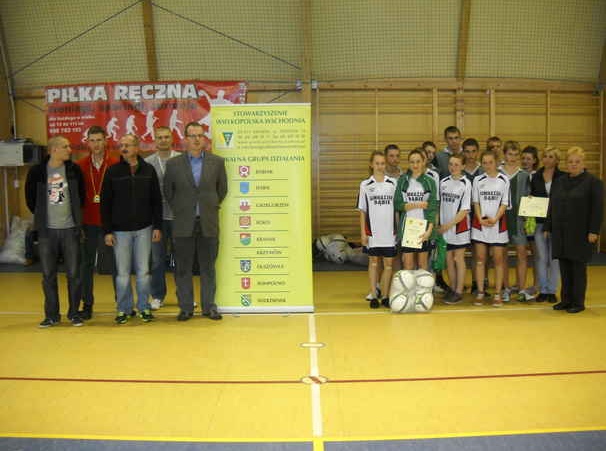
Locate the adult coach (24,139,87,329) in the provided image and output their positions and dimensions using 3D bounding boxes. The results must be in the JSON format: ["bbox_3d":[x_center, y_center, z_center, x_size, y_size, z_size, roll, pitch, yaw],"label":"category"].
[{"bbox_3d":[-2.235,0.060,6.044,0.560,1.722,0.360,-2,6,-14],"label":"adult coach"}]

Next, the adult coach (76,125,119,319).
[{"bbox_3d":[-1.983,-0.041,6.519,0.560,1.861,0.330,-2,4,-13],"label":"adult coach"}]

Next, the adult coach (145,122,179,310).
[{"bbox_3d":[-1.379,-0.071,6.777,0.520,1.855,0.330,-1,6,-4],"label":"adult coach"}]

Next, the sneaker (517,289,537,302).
[{"bbox_3d":[2.324,0.728,6.920,0.100,0.120,0.270,-5,7,-35],"label":"sneaker"}]

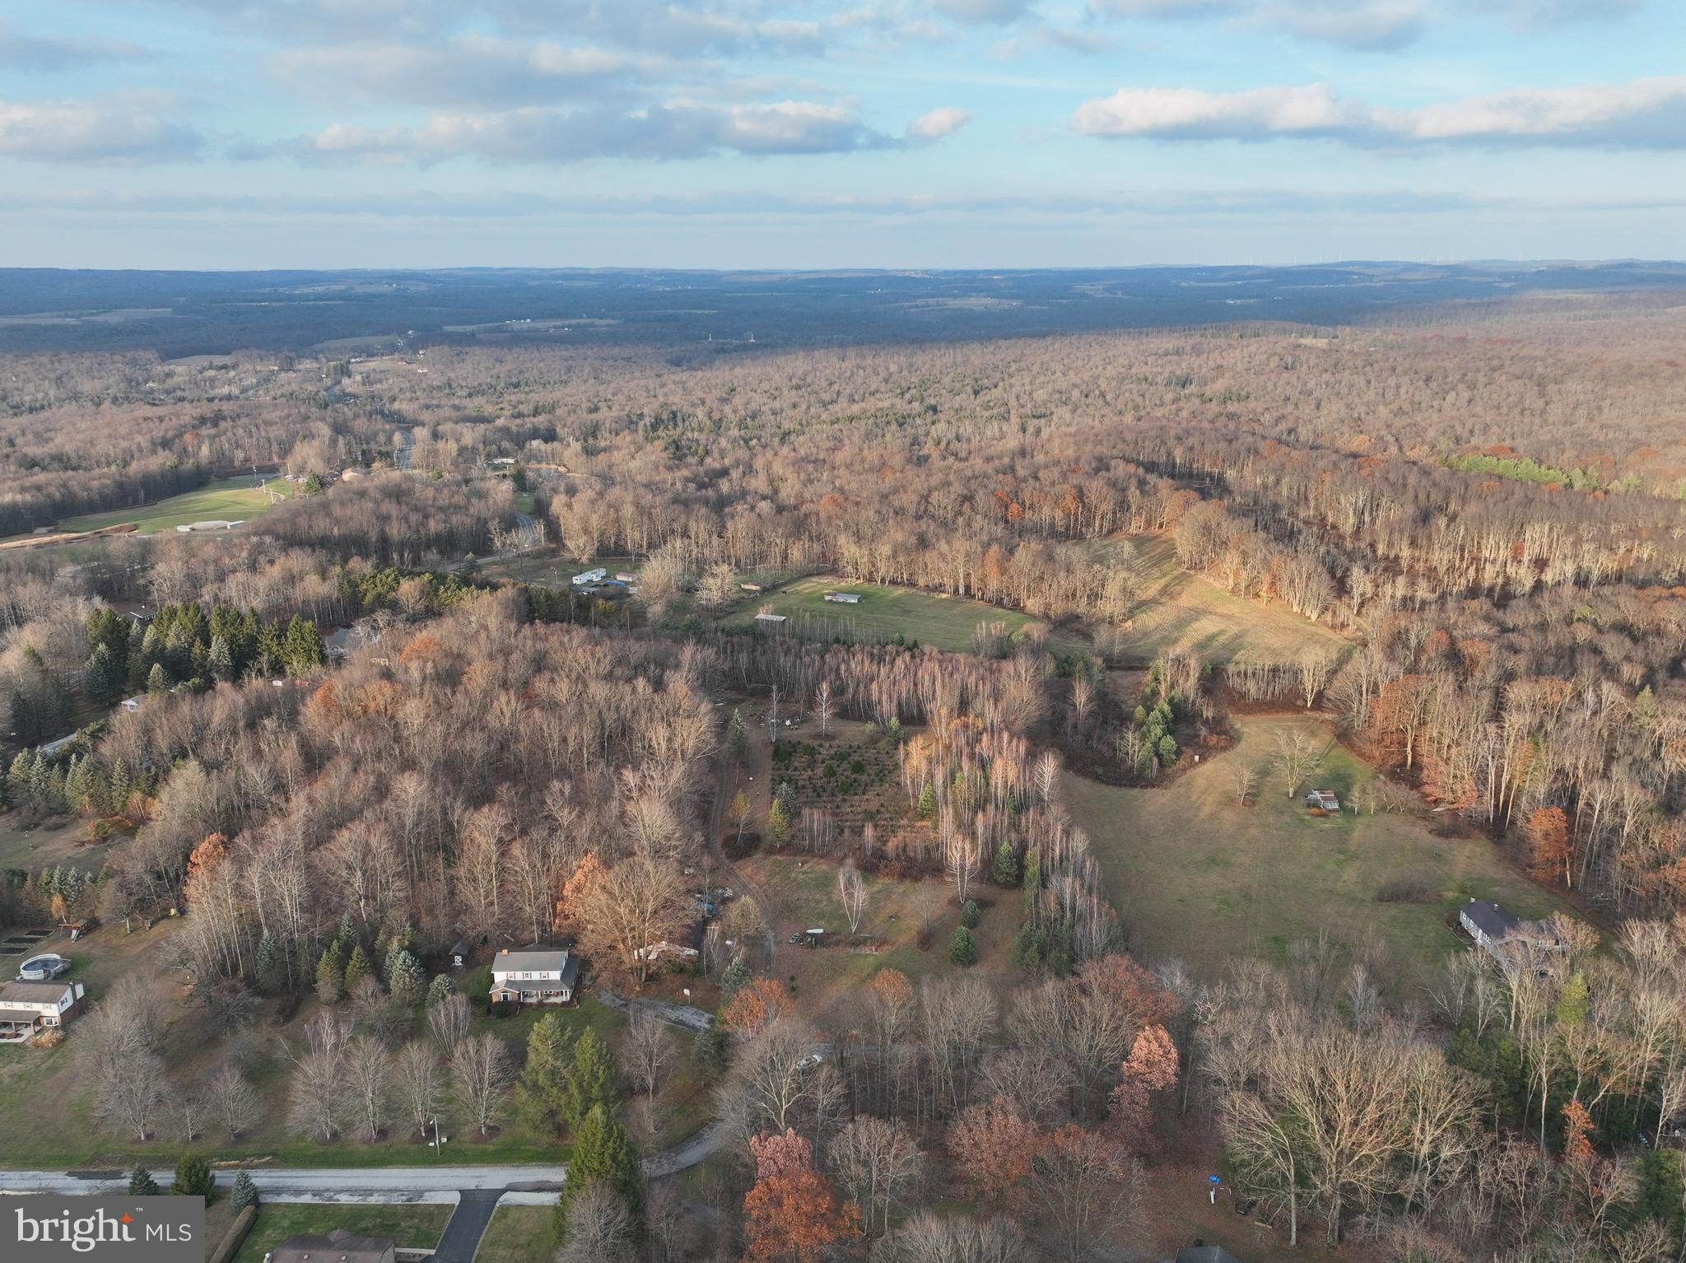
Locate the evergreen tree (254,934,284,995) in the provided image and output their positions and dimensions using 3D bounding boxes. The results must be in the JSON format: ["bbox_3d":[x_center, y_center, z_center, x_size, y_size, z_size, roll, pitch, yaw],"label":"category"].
[{"bbox_3d":[-99.050,57.480,201.490,4.540,12.010,4.410,0,17,0],"label":"evergreen tree"}]

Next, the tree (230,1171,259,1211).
[{"bbox_3d":[-82.590,76.550,160.960,3.990,5.800,3.990,0,17,0],"label":"tree"}]

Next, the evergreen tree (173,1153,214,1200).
[{"bbox_3d":[-88.270,74.370,158.800,5.550,8.590,5.550,0,18,0],"label":"evergreen tree"}]

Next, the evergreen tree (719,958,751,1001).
[{"bbox_3d":[-18.600,59.820,201.210,5.670,7.730,5.500,0,17,0],"label":"evergreen tree"}]

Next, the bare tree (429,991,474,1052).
[{"bbox_3d":[-63.180,63.290,188.350,7.220,11.950,7.220,0,18,0],"label":"bare tree"}]

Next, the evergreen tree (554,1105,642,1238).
[{"bbox_3d":[-32.520,71.150,156.570,12.180,18.740,12.180,0,17,0],"label":"evergreen tree"}]

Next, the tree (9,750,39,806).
[{"bbox_3d":[-193.470,34.370,275.640,6.840,14.580,6.840,0,18,0],"label":"tree"}]

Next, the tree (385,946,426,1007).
[{"bbox_3d":[-75.340,59.320,201.580,6.820,11.550,6.820,0,18,0],"label":"tree"}]

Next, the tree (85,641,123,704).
[{"bbox_3d":[-216.880,11.470,343.170,11.030,17.620,11.030,0,18,0],"label":"tree"}]

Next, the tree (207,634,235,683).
[{"bbox_3d":[-188.170,8.310,353.210,8.360,15.330,8.110,0,17,0],"label":"tree"}]

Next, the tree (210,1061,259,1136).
[{"bbox_3d":[-90.770,69.740,173.460,7.430,13.350,7.430,0,17,0],"label":"tree"}]

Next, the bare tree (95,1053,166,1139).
[{"bbox_3d":[-102.420,67.020,167.750,10.210,13.950,9.910,0,17,0],"label":"bare tree"}]

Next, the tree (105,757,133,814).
[{"bbox_3d":[-168.790,35.810,272.430,6.140,13.770,6.140,0,18,0],"label":"tree"}]

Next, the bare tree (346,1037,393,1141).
[{"bbox_3d":[-67.700,65.550,167.010,6.590,17.200,6.390,0,17,0],"label":"bare tree"}]

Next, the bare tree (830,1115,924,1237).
[{"bbox_3d":[4.620,72.490,155.670,12.460,18.710,12.460,0,17,0],"label":"bare tree"}]

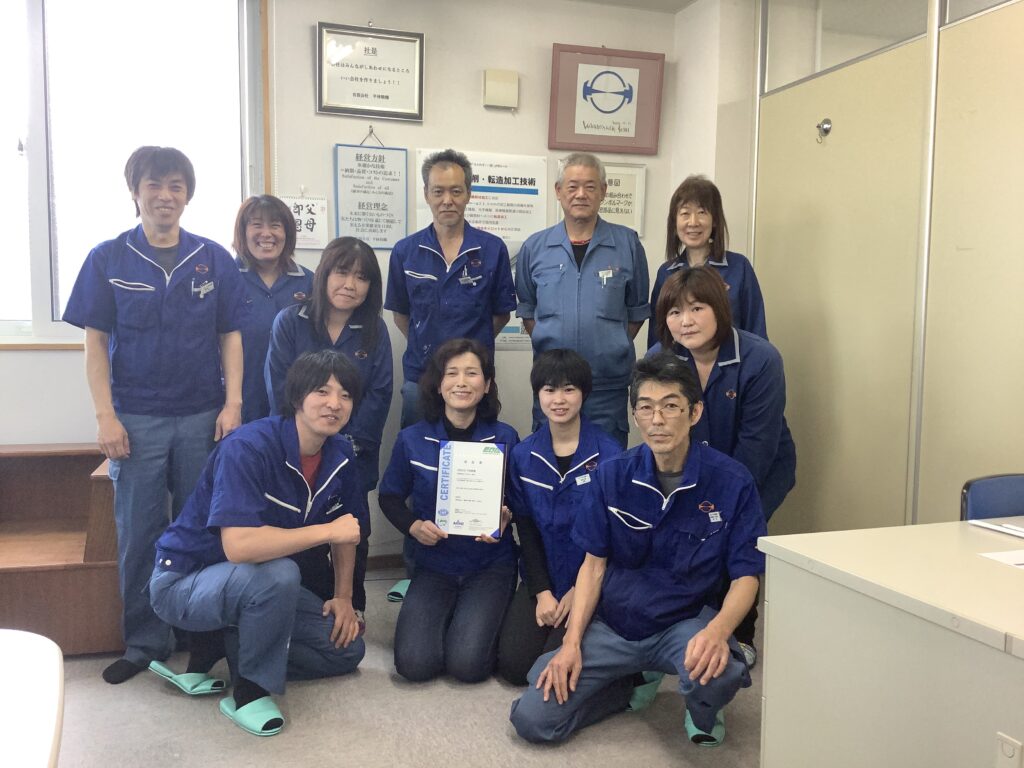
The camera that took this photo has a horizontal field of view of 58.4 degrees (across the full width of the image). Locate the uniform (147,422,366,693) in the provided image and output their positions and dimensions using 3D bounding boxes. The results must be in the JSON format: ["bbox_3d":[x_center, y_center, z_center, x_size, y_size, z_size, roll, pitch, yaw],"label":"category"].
[{"bbox_3d":[-0.765,0.502,2.780,0.540,0.810,0.600,-3,6,-37],"label":"uniform"}]

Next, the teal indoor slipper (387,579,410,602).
[{"bbox_3d":[-0.393,0.798,3.687,0.095,0.076,0.250,2,5,25],"label":"teal indoor slipper"}]

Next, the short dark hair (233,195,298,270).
[{"bbox_3d":[-0.882,-0.542,3.280,0.225,0.265,0.230,-1,5,-12],"label":"short dark hair"}]

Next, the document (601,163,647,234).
[{"bbox_3d":[0.419,-0.854,4.231,0.439,0.337,0.025,-1,5,-19],"label":"document"}]

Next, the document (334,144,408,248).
[{"bbox_3d":[-0.595,-0.790,3.882,0.304,0.424,0.020,-1,5,-19],"label":"document"}]

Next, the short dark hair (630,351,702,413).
[{"bbox_3d":[0.414,-0.004,2.460,0.185,0.165,0.210,2,5,19],"label":"short dark hair"}]

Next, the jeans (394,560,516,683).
[{"bbox_3d":[-0.191,0.717,3.050,0.380,0.390,0.480,1,4,2],"label":"jeans"}]

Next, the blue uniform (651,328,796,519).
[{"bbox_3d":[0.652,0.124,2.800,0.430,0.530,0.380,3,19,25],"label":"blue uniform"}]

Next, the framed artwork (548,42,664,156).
[{"bbox_3d":[0.428,-1.288,4.150,0.545,0.470,0.030,-1,12,-19],"label":"framed artwork"}]

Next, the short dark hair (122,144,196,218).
[{"bbox_3d":[-1.096,-0.628,2.860,0.215,0.215,0.215,-2,5,-28],"label":"short dark hair"}]

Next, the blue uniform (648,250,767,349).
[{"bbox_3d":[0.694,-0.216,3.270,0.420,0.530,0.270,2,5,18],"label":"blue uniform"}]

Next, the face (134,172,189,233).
[{"bbox_3d":[-1.067,-0.554,2.800,0.155,0.185,0.130,-1,5,-21],"label":"face"}]

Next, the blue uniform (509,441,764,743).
[{"bbox_3d":[0.368,0.562,2.690,0.670,0.780,0.550,2,5,18],"label":"blue uniform"}]

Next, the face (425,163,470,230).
[{"bbox_3d":[-0.243,-0.709,3.450,0.160,0.235,0.150,0,5,-5],"label":"face"}]

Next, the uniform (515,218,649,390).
[{"bbox_3d":[0.265,-0.300,3.500,0.500,0.660,0.290,0,4,2],"label":"uniform"}]

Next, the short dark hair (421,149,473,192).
[{"bbox_3d":[-0.244,-0.792,3.420,0.190,0.165,0.200,0,4,-4],"label":"short dark hair"}]

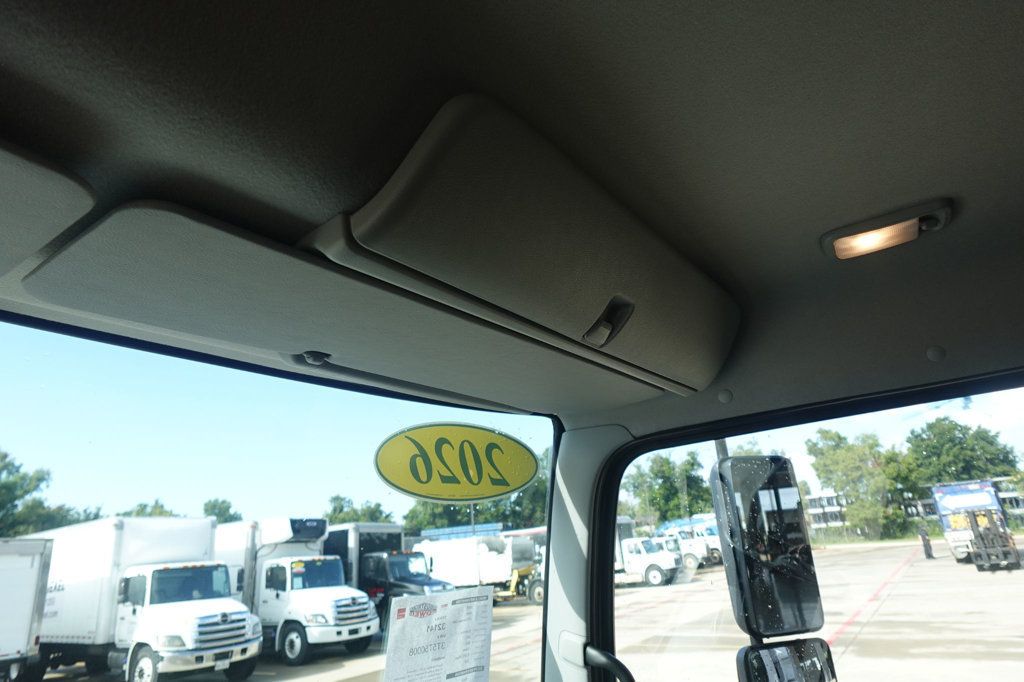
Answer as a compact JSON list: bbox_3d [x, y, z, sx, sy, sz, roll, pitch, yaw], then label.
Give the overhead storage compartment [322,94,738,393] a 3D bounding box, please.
[{"bbox_3d":[0.112,-0.067,0.815,0.169,0.171,0.786,-19,-25,35],"label":"overhead storage compartment"}]

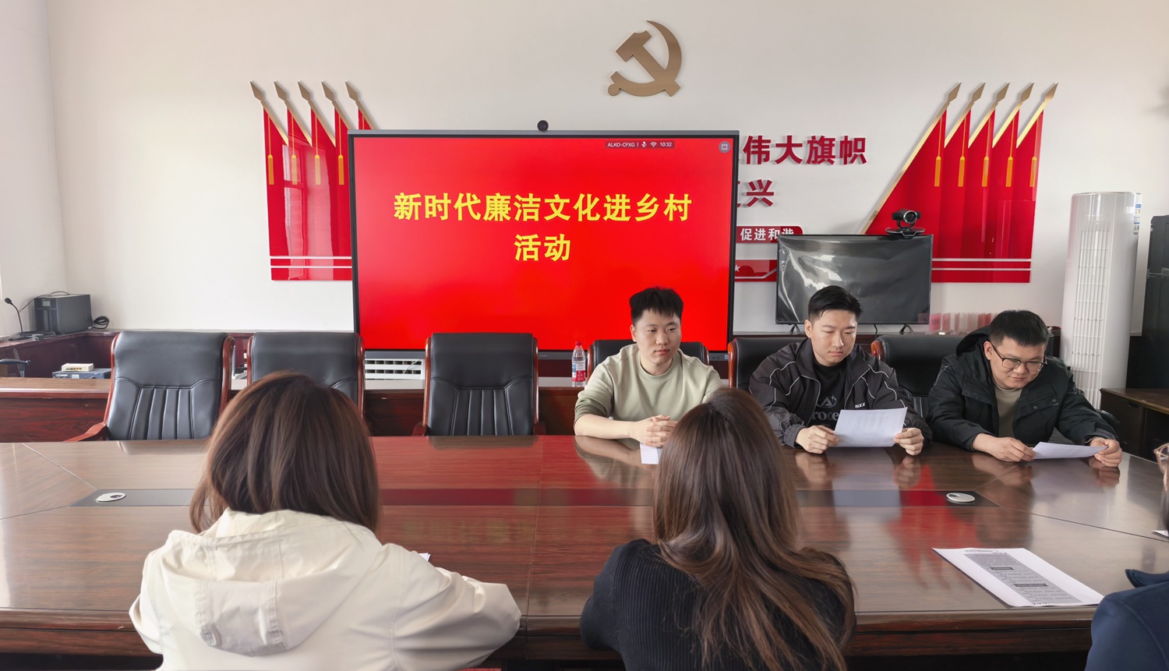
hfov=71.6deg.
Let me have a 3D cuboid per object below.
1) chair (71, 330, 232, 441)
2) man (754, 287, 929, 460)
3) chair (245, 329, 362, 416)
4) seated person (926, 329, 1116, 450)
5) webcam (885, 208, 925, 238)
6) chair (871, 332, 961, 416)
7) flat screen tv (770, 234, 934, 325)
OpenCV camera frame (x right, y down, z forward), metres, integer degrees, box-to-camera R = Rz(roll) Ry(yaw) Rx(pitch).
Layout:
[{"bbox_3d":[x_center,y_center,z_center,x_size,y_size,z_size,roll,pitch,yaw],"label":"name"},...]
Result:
[{"bbox_3d":[-1.904,0.530,3.530,0.630,1.040,0.680,0,6,0],"label":"chair"},{"bbox_3d":[0.858,0.478,2.876,0.580,1.307,0.660,0,7,-4],"label":"man"},{"bbox_3d":[-1.167,0.547,3.228,0.600,1.070,0.630,0,7,-3],"label":"chair"},{"bbox_3d":[1.486,0.499,2.996,0.620,1.230,0.800,0,6,0],"label":"seated person"},{"bbox_3d":[1.968,-0.695,4.985,0.242,0.164,0.160,0,6,0],"label":"webcam"},{"bbox_3d":[1.444,0.562,3.168,0.600,1.076,0.630,0,7,0],"label":"chair"},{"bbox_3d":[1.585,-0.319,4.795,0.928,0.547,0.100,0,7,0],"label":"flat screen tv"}]

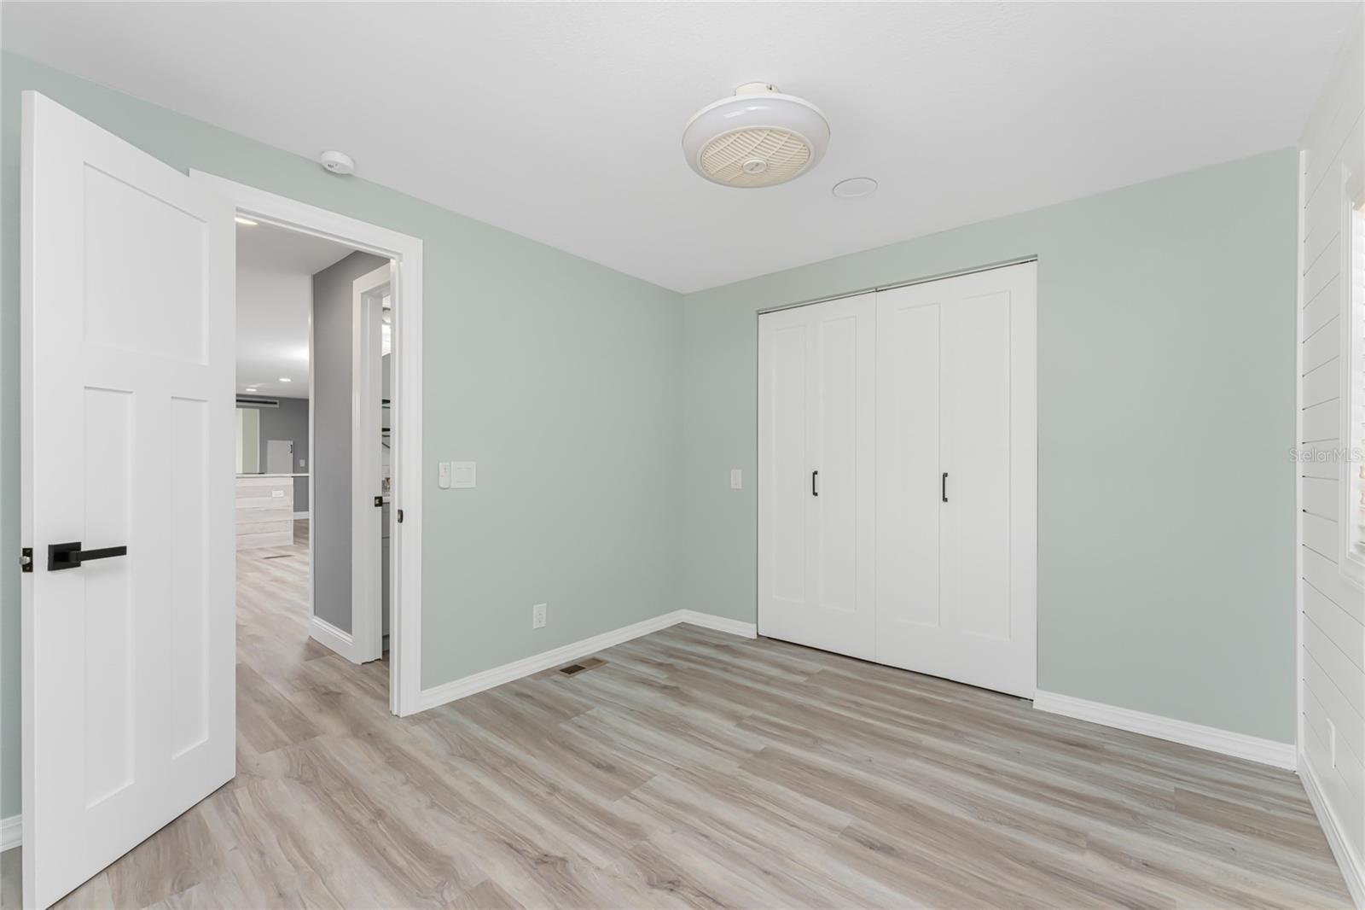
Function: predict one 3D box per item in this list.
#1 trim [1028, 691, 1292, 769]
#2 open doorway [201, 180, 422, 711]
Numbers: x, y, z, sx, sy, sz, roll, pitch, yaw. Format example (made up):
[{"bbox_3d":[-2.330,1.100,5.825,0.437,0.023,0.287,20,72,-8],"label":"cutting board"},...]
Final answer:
[{"bbox_3d":[1.964,1.136,2.227,0.820,0.092,0.015,0,0,38],"label":"trim"},{"bbox_3d":[-1.480,0.094,2.152,0.140,2.157,0.781,0,0,41],"label":"open doorway"}]

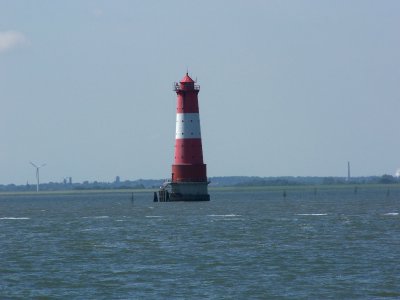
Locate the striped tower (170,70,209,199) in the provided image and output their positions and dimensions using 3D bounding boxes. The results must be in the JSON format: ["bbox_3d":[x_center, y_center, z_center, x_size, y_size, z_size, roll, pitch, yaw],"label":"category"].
[{"bbox_3d":[-3.010,-3.620,1077.000,11.800,35.600,11.800,-1,-1,0],"label":"striped tower"}]

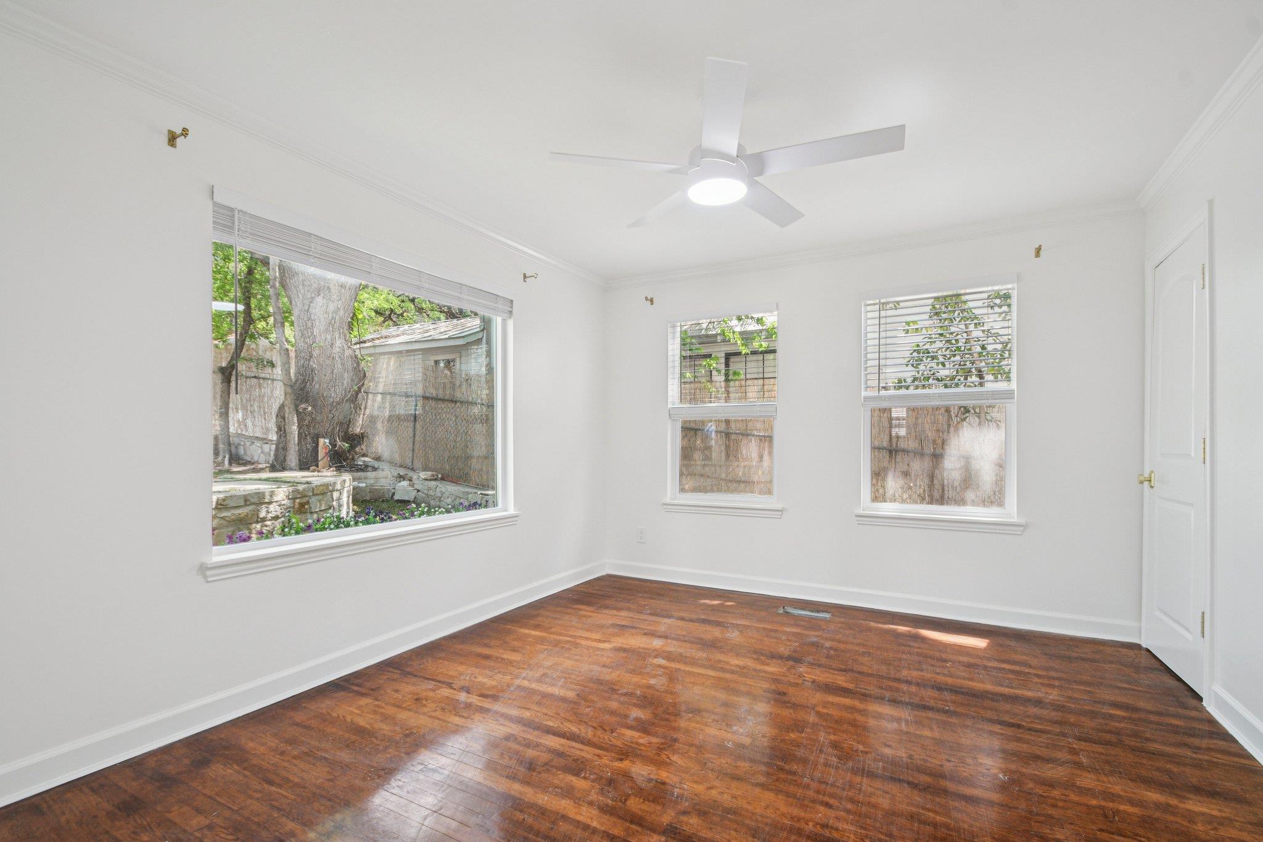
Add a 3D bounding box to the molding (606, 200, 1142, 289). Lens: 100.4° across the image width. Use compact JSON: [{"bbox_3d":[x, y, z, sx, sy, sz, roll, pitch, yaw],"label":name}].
[{"bbox_3d":[1.284,-1.142,3.600,3.370,0.078,0.058,-1,-2,27],"label":"molding"}]

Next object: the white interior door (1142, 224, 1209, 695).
[{"bbox_3d":[2.661,0.181,2.553,0.042,2.030,0.660,0,-1,30],"label":"white interior door"}]

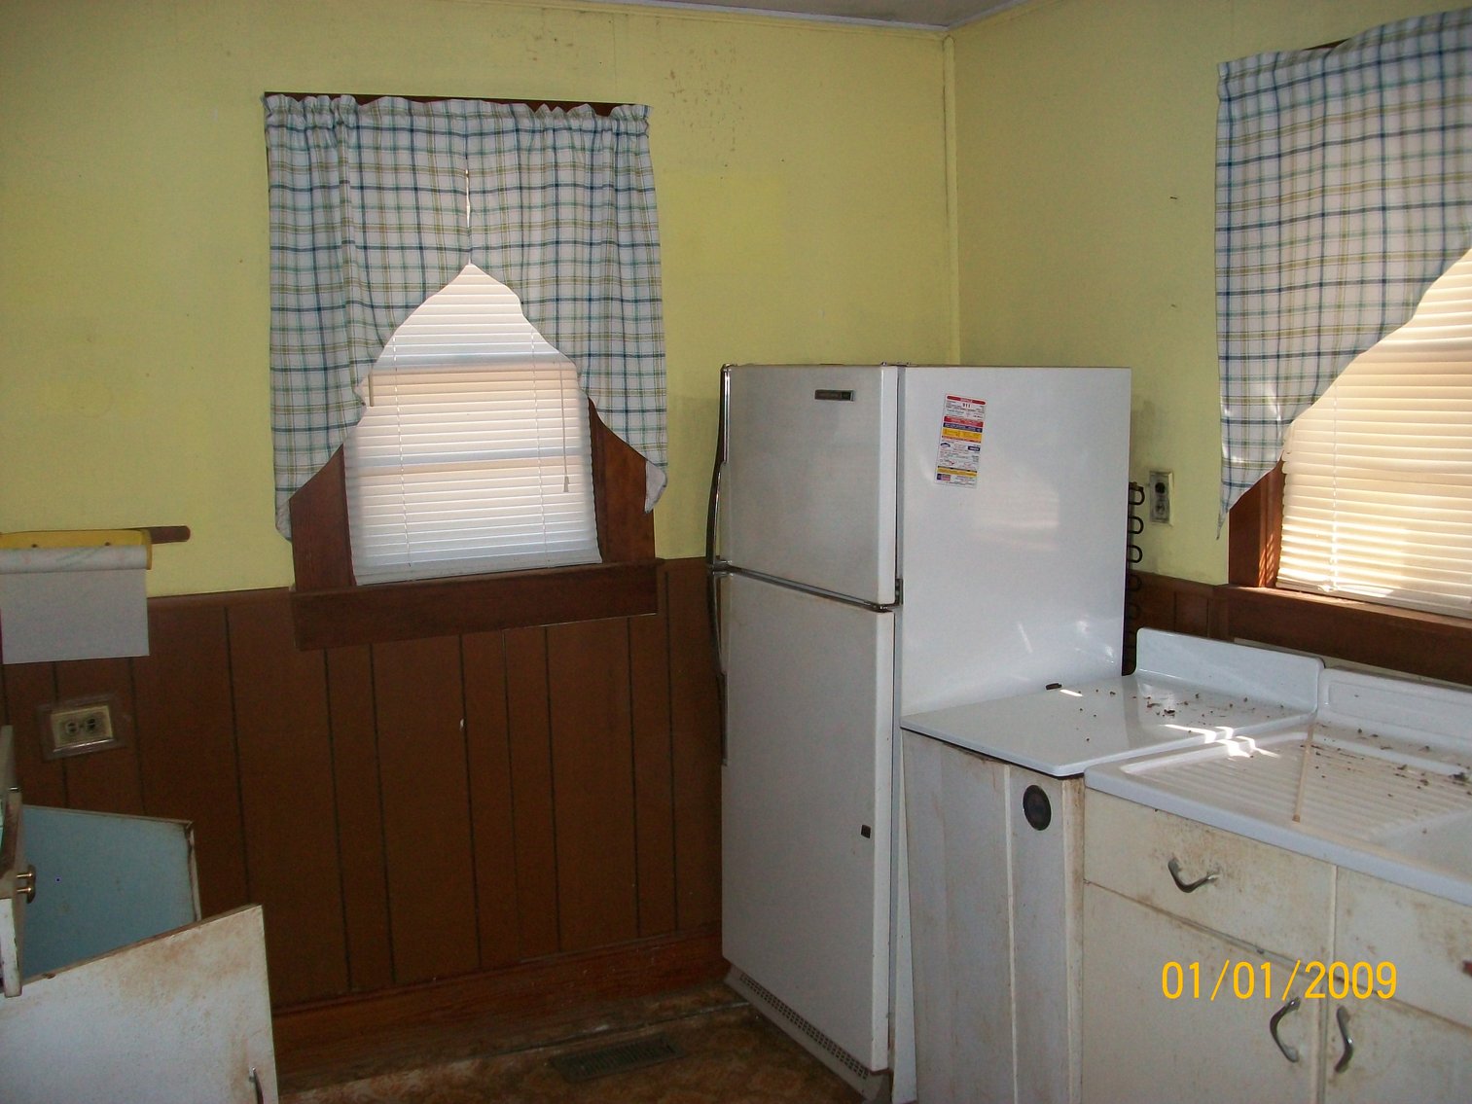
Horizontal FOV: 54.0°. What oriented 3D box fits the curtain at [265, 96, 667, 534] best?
[{"bbox_3d":[-0.617,-0.560,3.426,0.929,0.985,0.080,-4,6,-23],"label":"curtain"}]

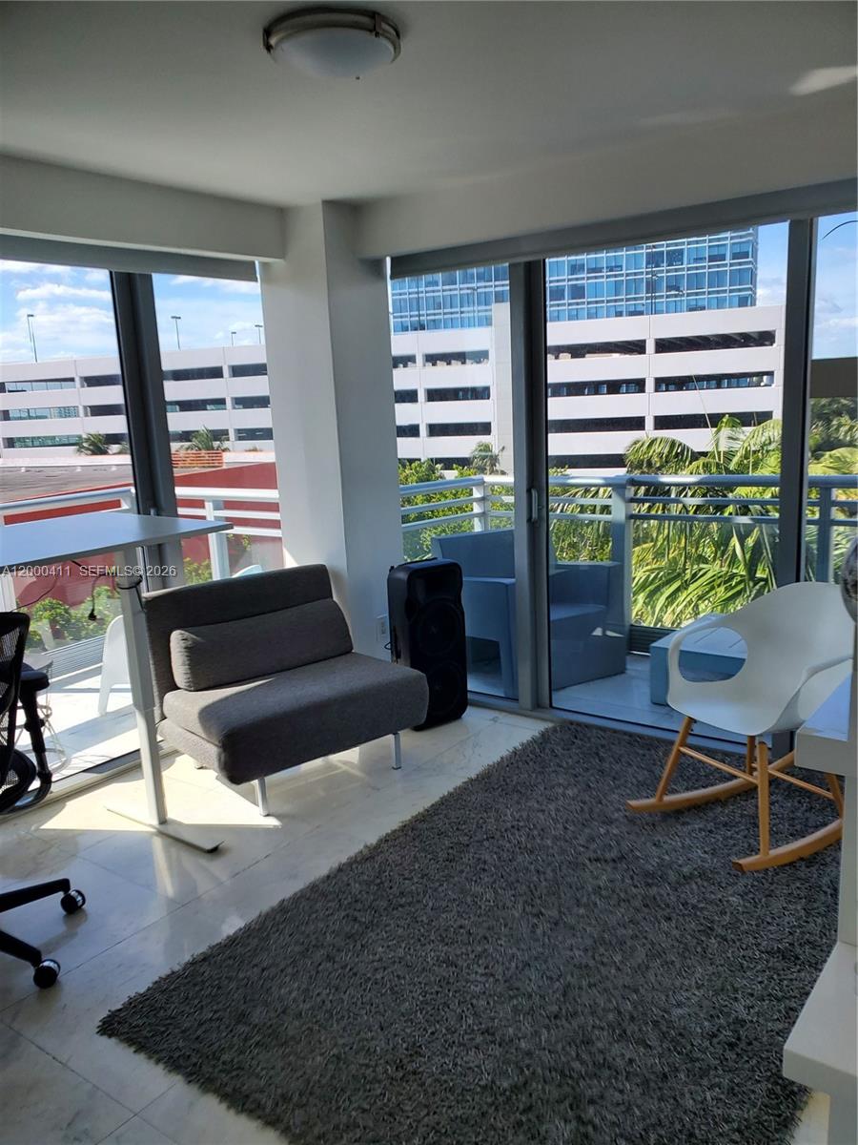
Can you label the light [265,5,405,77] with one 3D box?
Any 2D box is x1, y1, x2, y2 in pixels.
[{"bbox_3d":[-0.238,-1.274,2.121,0.338,0.095,0.338,-3,12,1],"label":"light"}]

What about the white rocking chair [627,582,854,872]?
[{"bbox_3d":[1.177,0.489,3.002,0.820,0.830,0.610,-9,13,-27],"label":"white rocking chair"}]

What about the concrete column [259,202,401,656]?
[{"bbox_3d":[-0.473,-0.526,4.415,0.440,2.455,0.420,6,14,37],"label":"concrete column"}]

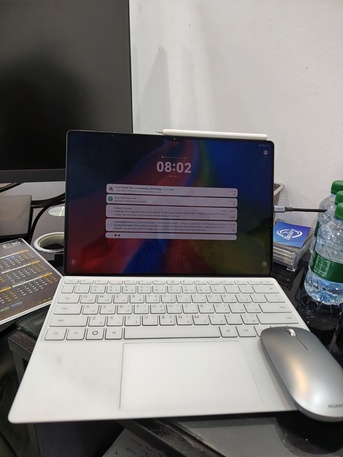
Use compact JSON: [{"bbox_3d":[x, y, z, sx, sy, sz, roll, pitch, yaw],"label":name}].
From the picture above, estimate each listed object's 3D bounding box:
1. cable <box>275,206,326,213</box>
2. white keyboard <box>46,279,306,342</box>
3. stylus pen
[{"bbox_3d":[0.187,-0.026,0.460,0.079,0.009,0.007,1,-1,-6],"label":"cable"},{"bbox_3d":[0.006,0.093,0.378,0.279,0.009,0.112,1,26,-7],"label":"white keyboard"},{"bbox_3d":[0.059,-0.132,0.447,0.161,0.009,0.009,1,-1,-6],"label":"stylus pen"}]

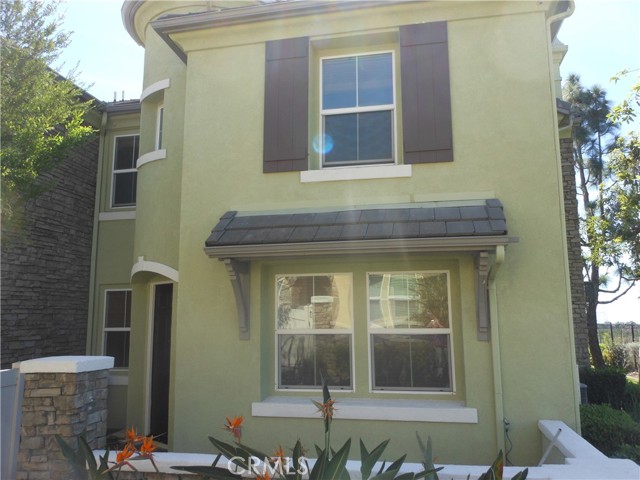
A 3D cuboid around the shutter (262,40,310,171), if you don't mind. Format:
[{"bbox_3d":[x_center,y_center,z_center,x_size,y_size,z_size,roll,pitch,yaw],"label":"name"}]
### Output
[{"bbox_3d":[-0.451,-1.852,7.108,0.627,1.916,0.050,-2,-9,11],"label":"shutter"}]

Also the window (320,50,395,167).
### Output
[{"bbox_3d":[0.543,-1.816,7.287,1.051,1.650,0.100,-2,-9,11],"label":"window"}]

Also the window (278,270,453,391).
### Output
[{"bbox_3d":[0.549,1.203,6.813,2.313,1.544,0.100,-2,-9,11],"label":"window"}]

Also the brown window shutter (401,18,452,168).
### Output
[{"bbox_3d":[1.385,-1.922,6.757,0.620,1.924,0.050,-2,-9,11],"label":"brown window shutter"}]

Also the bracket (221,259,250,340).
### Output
[{"bbox_3d":[-1.039,0.775,6.507,0.140,0.989,0.640,-2,-9,11],"label":"bracket"}]

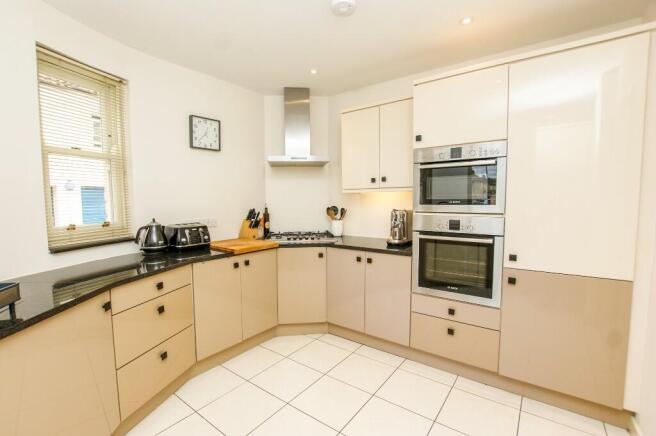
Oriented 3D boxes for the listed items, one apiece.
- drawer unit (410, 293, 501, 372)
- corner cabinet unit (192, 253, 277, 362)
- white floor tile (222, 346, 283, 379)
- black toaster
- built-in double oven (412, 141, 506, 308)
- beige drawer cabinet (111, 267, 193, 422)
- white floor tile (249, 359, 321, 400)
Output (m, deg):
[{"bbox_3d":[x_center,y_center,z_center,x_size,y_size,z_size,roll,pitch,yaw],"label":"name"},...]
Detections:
[{"bbox_3d":[1.066,0.800,2.231,0.593,0.446,0.570,2,5,33],"label":"drawer unit"},{"bbox_3d":[-0.936,0.664,2.447,0.570,0.722,0.785,3,5,39],"label":"corner cabinet unit"},{"bbox_3d":[-0.626,1.189,2.262,0.390,0.014,0.388,2,5,37],"label":"white floor tile"},{"bbox_3d":[-1.186,0.165,2.297,0.280,0.205,0.270,3,5,40],"label":"black toaster"},{"bbox_3d":[1.051,0.028,2.164,0.590,1.100,0.560,2,5,33],"label":"built-in double oven"},{"bbox_3d":[-1.314,0.712,1.786,0.560,0.733,0.556,1,4,16],"label":"beige drawer cabinet"},{"bbox_3d":[-0.301,1.201,2.039,0.395,0.014,0.388,2,5,37],"label":"white floor tile"}]

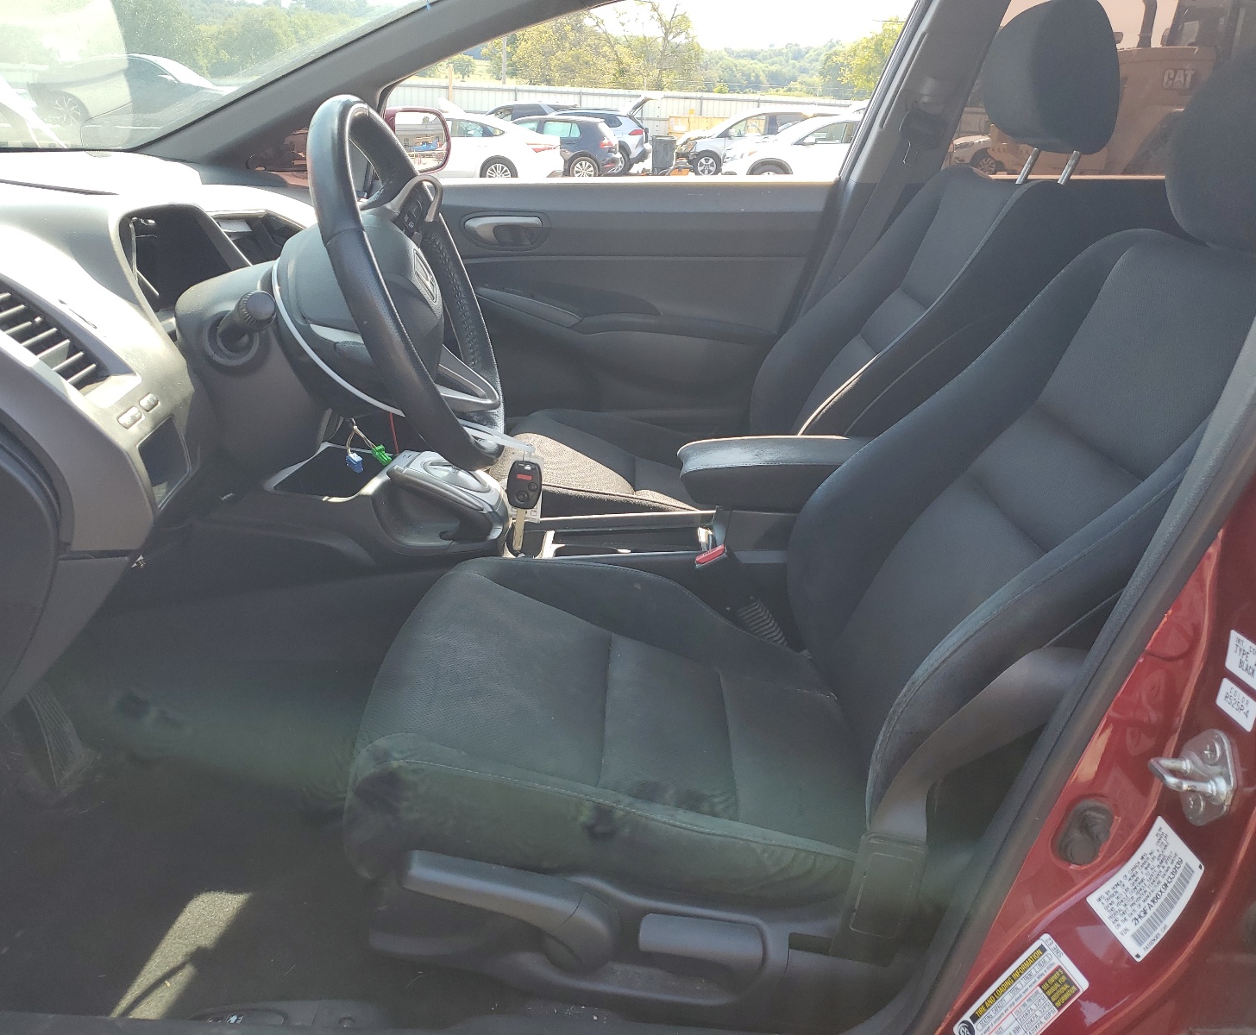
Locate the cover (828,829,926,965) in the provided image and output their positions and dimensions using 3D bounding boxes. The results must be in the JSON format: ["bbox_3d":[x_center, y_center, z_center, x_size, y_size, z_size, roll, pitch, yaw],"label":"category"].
[{"bbox_3d":[0.208,0.323,0.879,0.060,0.120,0.025,5,21,-2],"label":"cover"}]

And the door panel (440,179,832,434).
[{"bbox_3d":[-0.050,-0.377,2.030,0.900,0.540,0.120,0,21,0],"label":"door panel"}]

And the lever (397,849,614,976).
[{"bbox_3d":[-0.100,0.335,0.891,0.190,0.066,0.036,20,20,-7],"label":"lever"}]

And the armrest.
[{"bbox_3d":[0.212,-0.062,1.417,0.290,0.070,0.145,0,21,0],"label":"armrest"}]

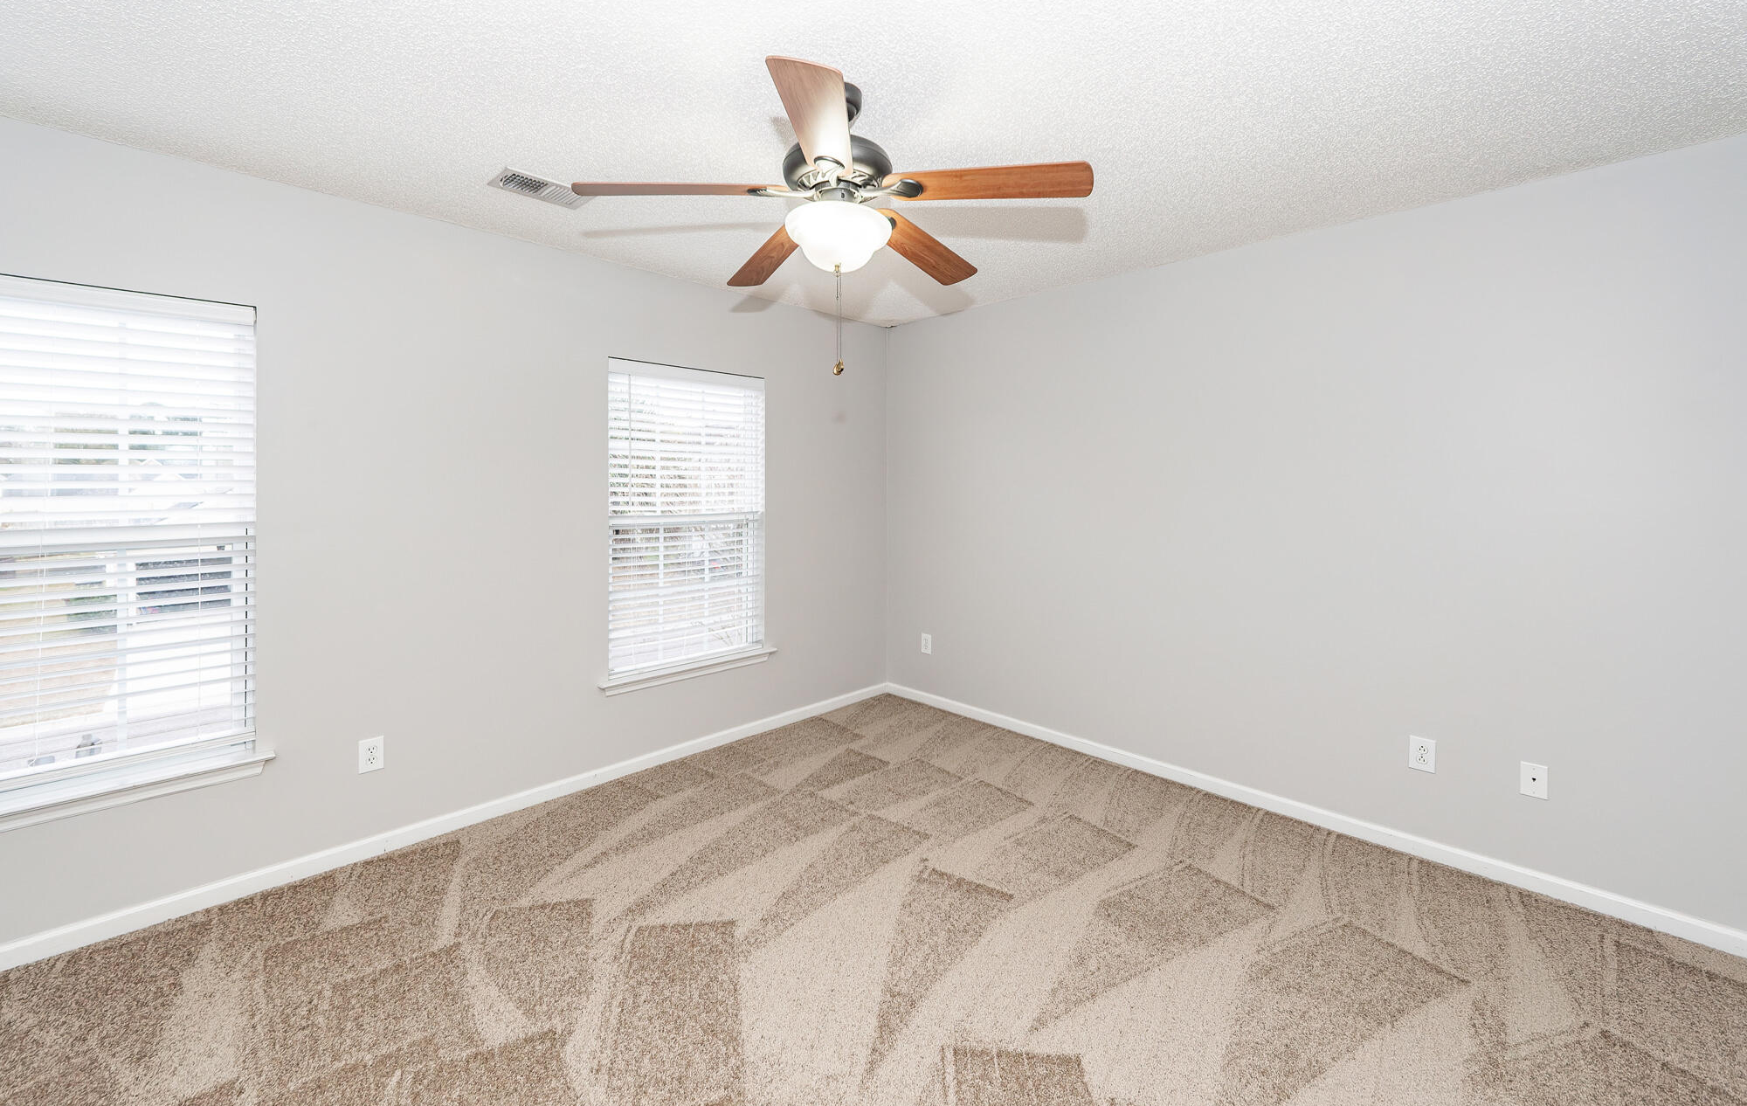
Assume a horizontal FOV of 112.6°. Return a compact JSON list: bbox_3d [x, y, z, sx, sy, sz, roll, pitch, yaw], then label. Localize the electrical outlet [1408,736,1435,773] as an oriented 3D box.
[{"bbox_3d":[2.092,0.769,2.220,0.077,0.124,0.012,3,5,41],"label":"electrical outlet"}]

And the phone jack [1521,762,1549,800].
[{"bbox_3d":[2.326,0.802,2.050,0.069,0.114,0.011,3,5,41],"label":"phone jack"}]

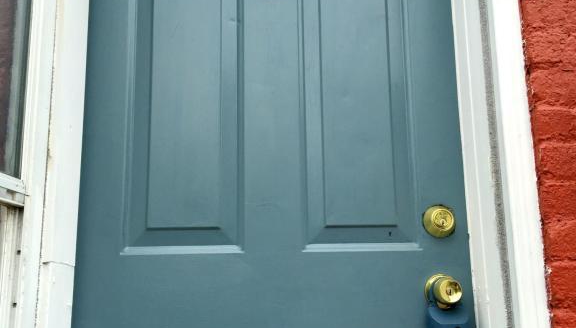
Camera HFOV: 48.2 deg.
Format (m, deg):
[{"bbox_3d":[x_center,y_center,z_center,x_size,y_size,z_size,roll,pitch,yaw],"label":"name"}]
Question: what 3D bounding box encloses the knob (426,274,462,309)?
[{"bbox_3d":[0.306,0.244,1.244,0.066,0.063,0.068,0,-12,-2],"label":"knob"}]

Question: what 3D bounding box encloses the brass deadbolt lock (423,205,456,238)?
[{"bbox_3d":[0.307,0.115,1.292,0.066,0.066,0.028,0,-12,-2],"label":"brass deadbolt lock"}]

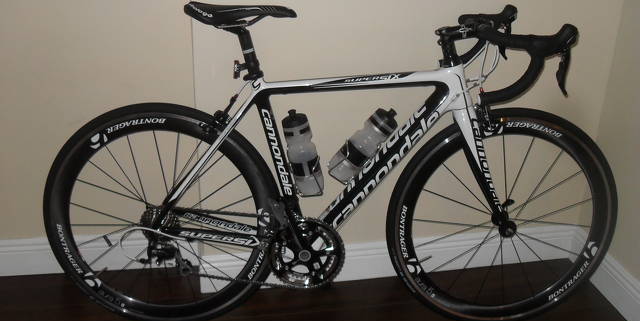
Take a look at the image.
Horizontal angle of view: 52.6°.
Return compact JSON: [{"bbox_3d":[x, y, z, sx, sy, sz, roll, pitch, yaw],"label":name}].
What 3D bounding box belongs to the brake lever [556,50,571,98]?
[{"bbox_3d":[0.571,-0.206,1.520,0.034,0.120,0.025,-6,17,-2],"label":"brake lever"}]

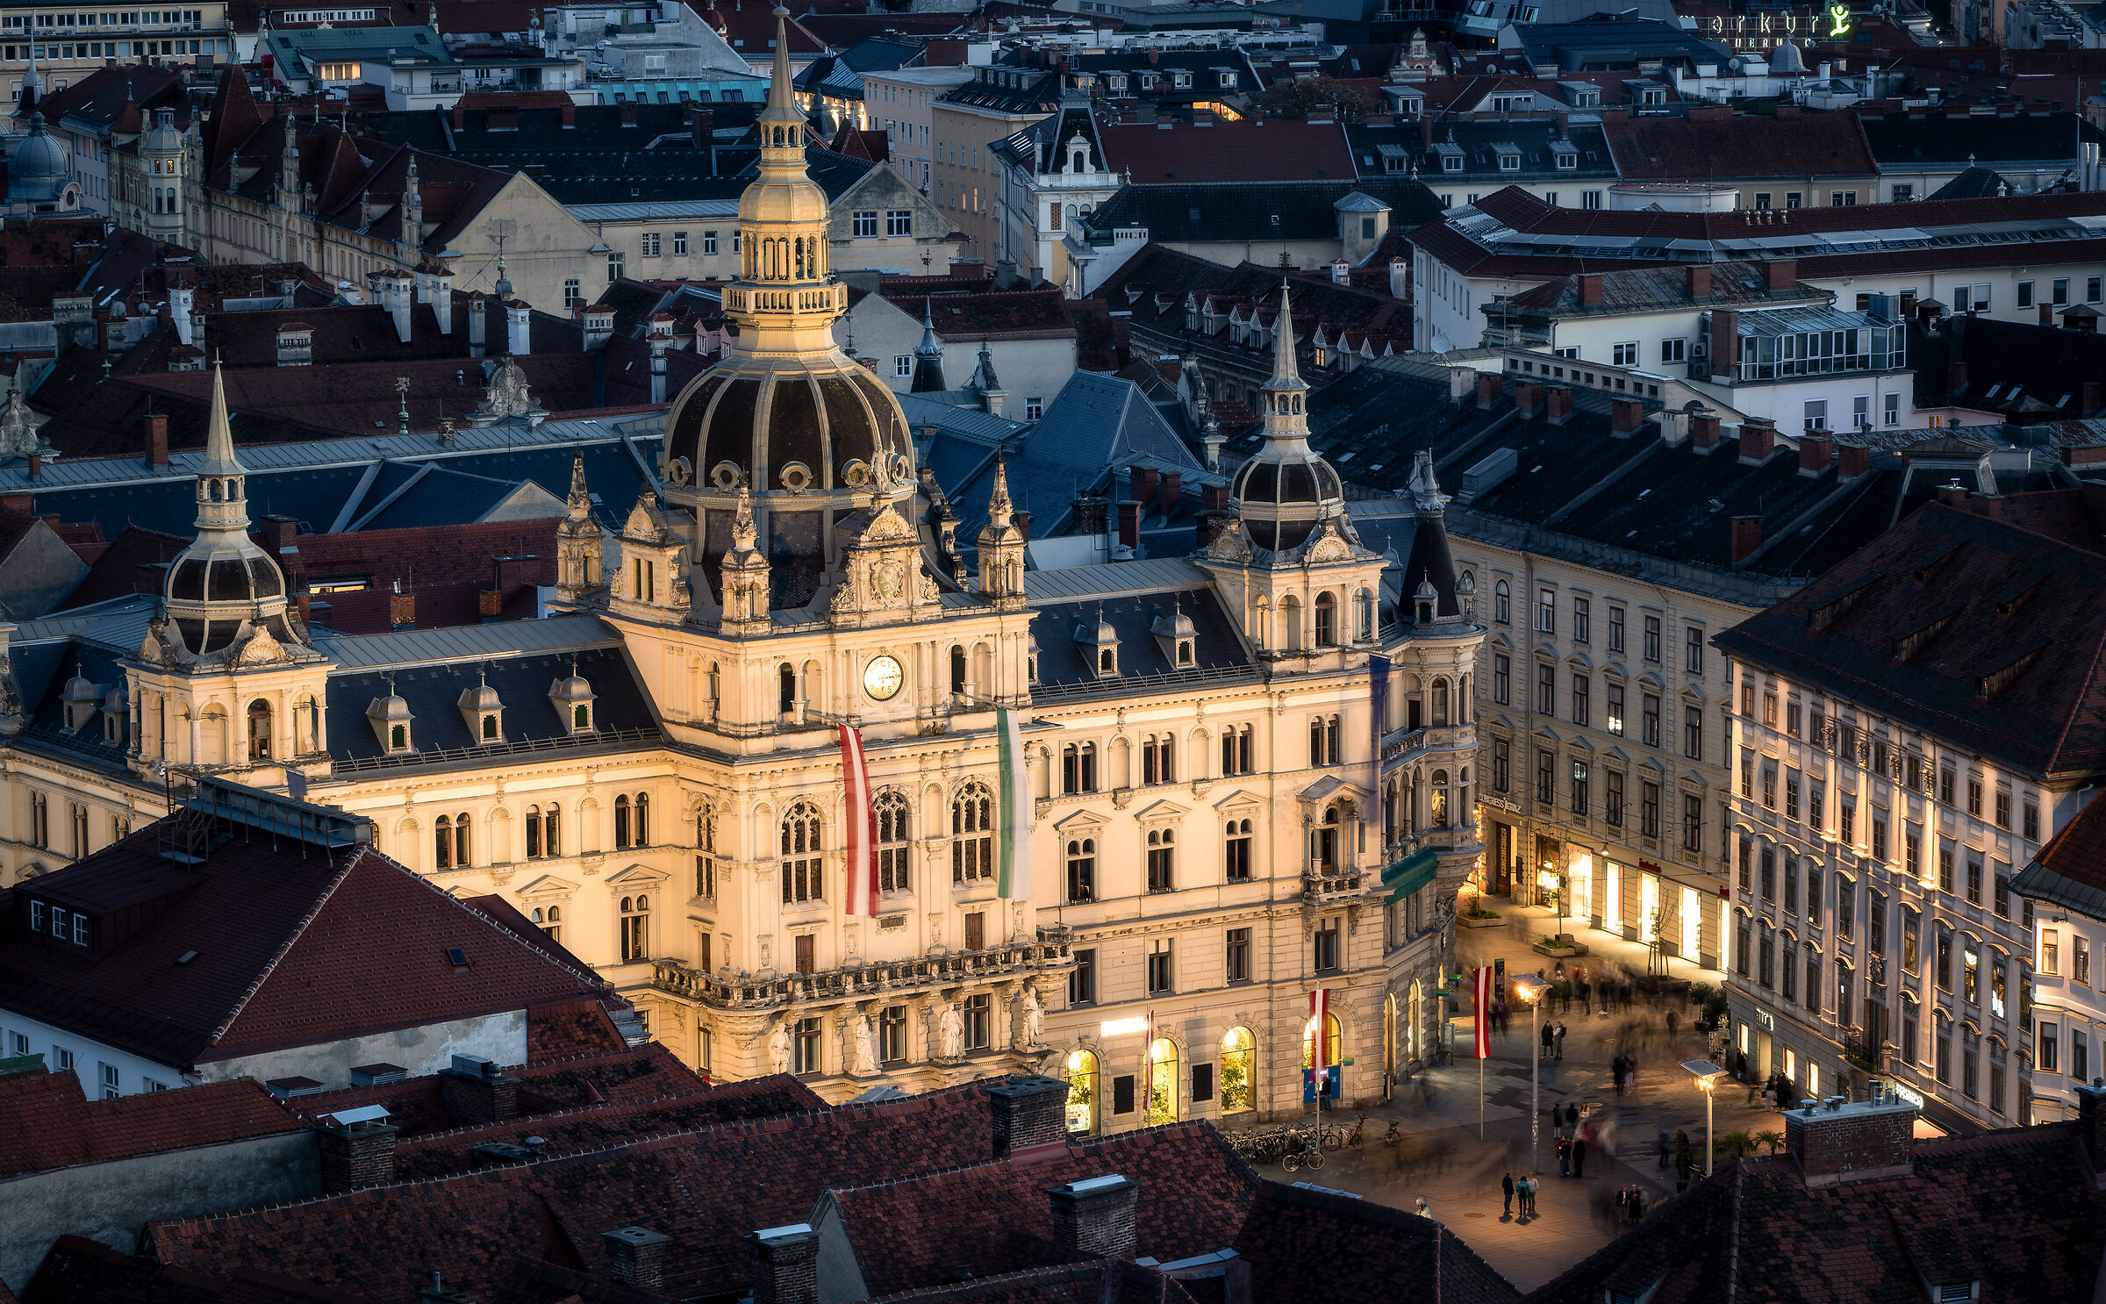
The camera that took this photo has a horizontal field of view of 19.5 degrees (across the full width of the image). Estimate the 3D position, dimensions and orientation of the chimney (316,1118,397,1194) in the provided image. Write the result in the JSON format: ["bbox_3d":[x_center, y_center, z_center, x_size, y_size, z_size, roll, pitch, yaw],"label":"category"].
[{"bbox_3d":[-18.271,13.293,161.606,1.500,2.200,1.400,-8,11,-41],"label":"chimney"}]

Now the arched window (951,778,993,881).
[{"bbox_3d":[-3.502,7.909,268.602,2.132,4.488,0.357,-6,10,-34],"label":"arched window"}]

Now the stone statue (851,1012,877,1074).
[{"bbox_3d":[-8.053,16.637,261.399,0.950,2.500,0.750,-6,10,-34],"label":"stone statue"}]

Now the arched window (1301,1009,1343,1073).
[{"bbox_3d":[12.656,18.225,288.467,2.357,2.875,0.357,-6,10,-34],"label":"arched window"}]

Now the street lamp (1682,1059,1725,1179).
[{"bbox_3d":[27.372,21.477,257.612,1.836,8.772,1.836,-6,10,-34],"label":"street lamp"}]

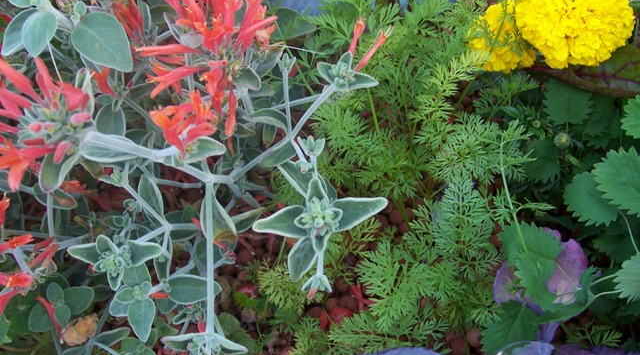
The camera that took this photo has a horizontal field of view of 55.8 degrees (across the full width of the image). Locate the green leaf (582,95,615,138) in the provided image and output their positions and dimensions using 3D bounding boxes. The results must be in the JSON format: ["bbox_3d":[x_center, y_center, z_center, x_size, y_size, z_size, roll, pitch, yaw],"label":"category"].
[{"bbox_3d":[0.289,-0.068,0.627,0.044,0.010,0.056,15,74,8],"label":"green leaf"}]

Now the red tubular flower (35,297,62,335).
[{"bbox_3d":[-0.224,0.116,0.500,0.010,0.010,0.039,-30,106,-15],"label":"red tubular flower"}]

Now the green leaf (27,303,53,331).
[{"bbox_3d":[-0.276,0.139,0.600,0.034,0.008,0.026,-41,81,-8],"label":"green leaf"}]

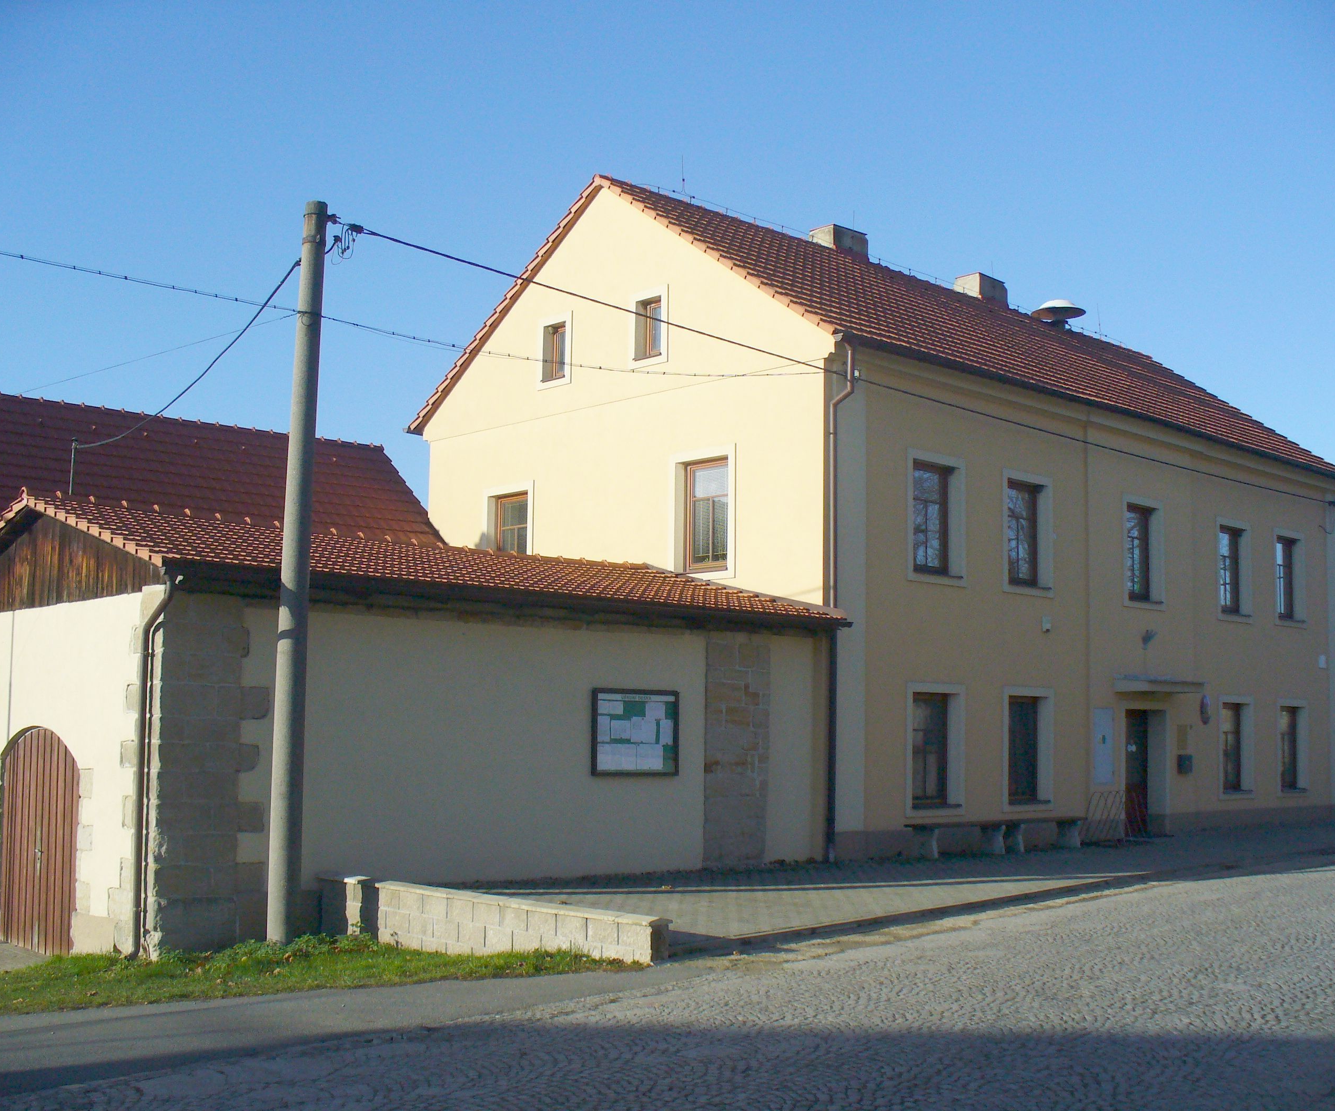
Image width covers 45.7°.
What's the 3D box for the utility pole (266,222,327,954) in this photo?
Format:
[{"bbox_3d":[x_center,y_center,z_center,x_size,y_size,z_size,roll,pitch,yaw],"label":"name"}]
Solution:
[{"bbox_3d":[-3.527,0.143,15.152,0.330,7.174,0.330,7,-8,-42],"label":"utility pole"}]

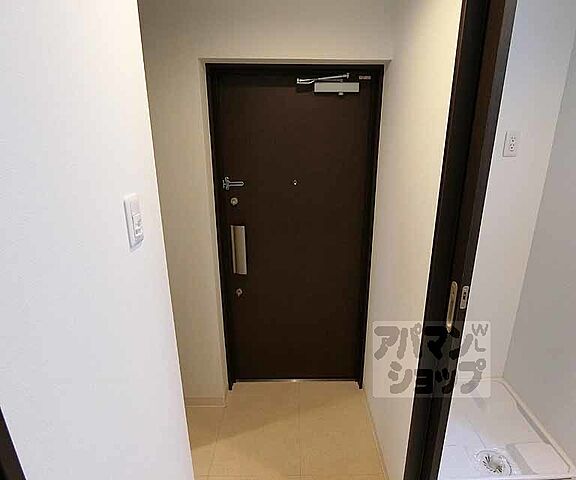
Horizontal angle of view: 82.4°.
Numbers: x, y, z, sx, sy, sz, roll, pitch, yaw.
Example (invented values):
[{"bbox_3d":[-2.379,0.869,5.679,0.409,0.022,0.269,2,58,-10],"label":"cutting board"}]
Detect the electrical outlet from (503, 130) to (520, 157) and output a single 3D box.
[{"bbox_3d":[1.091,-0.467,1.600,0.070,0.120,0.010,0,17,1],"label":"electrical outlet"}]

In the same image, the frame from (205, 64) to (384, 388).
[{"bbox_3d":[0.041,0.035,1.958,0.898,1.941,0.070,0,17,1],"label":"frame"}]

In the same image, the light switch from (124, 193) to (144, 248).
[{"bbox_3d":[-0.362,-0.044,0.775,0.010,0.120,0.070,0,17,1],"label":"light switch"}]

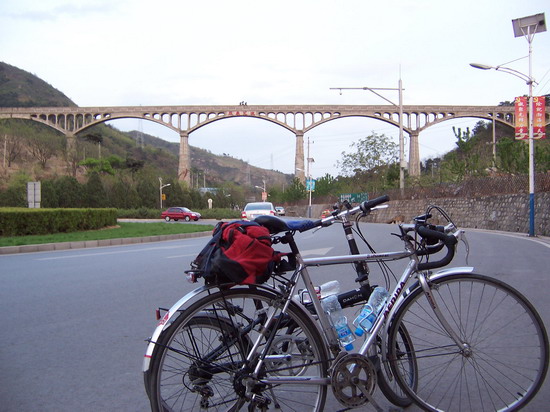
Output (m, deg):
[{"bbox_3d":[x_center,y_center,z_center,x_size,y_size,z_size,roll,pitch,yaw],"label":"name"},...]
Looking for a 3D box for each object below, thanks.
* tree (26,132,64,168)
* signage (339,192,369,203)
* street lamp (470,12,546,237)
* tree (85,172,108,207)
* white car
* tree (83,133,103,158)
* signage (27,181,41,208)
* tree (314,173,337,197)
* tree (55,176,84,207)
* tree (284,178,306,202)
[{"bbox_3d":[-51.671,-12.496,118.000,8.500,8.200,8.000,0,-1,0],"label":"tree"},{"bbox_3d":[8.798,-0.885,58.000,3.200,1.200,0.150,0,-1,6],"label":"signage"},{"bbox_3d":[9.267,-3.234,20.800,3.000,8.900,1.100,0,-1,7],"label":"street lamp"},{"bbox_3d":[-26.566,-2.158,78.000,3.600,5.700,3.500,0,-1,0],"label":"tree"},{"bbox_3d":[-0.830,0.580,28.800,1.740,1.460,4.500,0,-1,2],"label":"white car"},{"bbox_3d":[-44.572,-14.776,128.000,5.000,6.200,4.800,0,-1,0],"label":"tree"},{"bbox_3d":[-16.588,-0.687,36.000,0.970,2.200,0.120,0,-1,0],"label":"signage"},{"bbox_3d":[7.708,-3.205,80.000,3.500,3.800,3.400,0,-1,0],"label":"tree"},{"bbox_3d":[-30.584,-1.860,78.000,4.400,5.200,4.200,0,-1,0],"label":"tree"},{"bbox_3d":[3.535,-2.719,95.000,4.400,4.500,4.200,0,-1,0],"label":"tree"}]

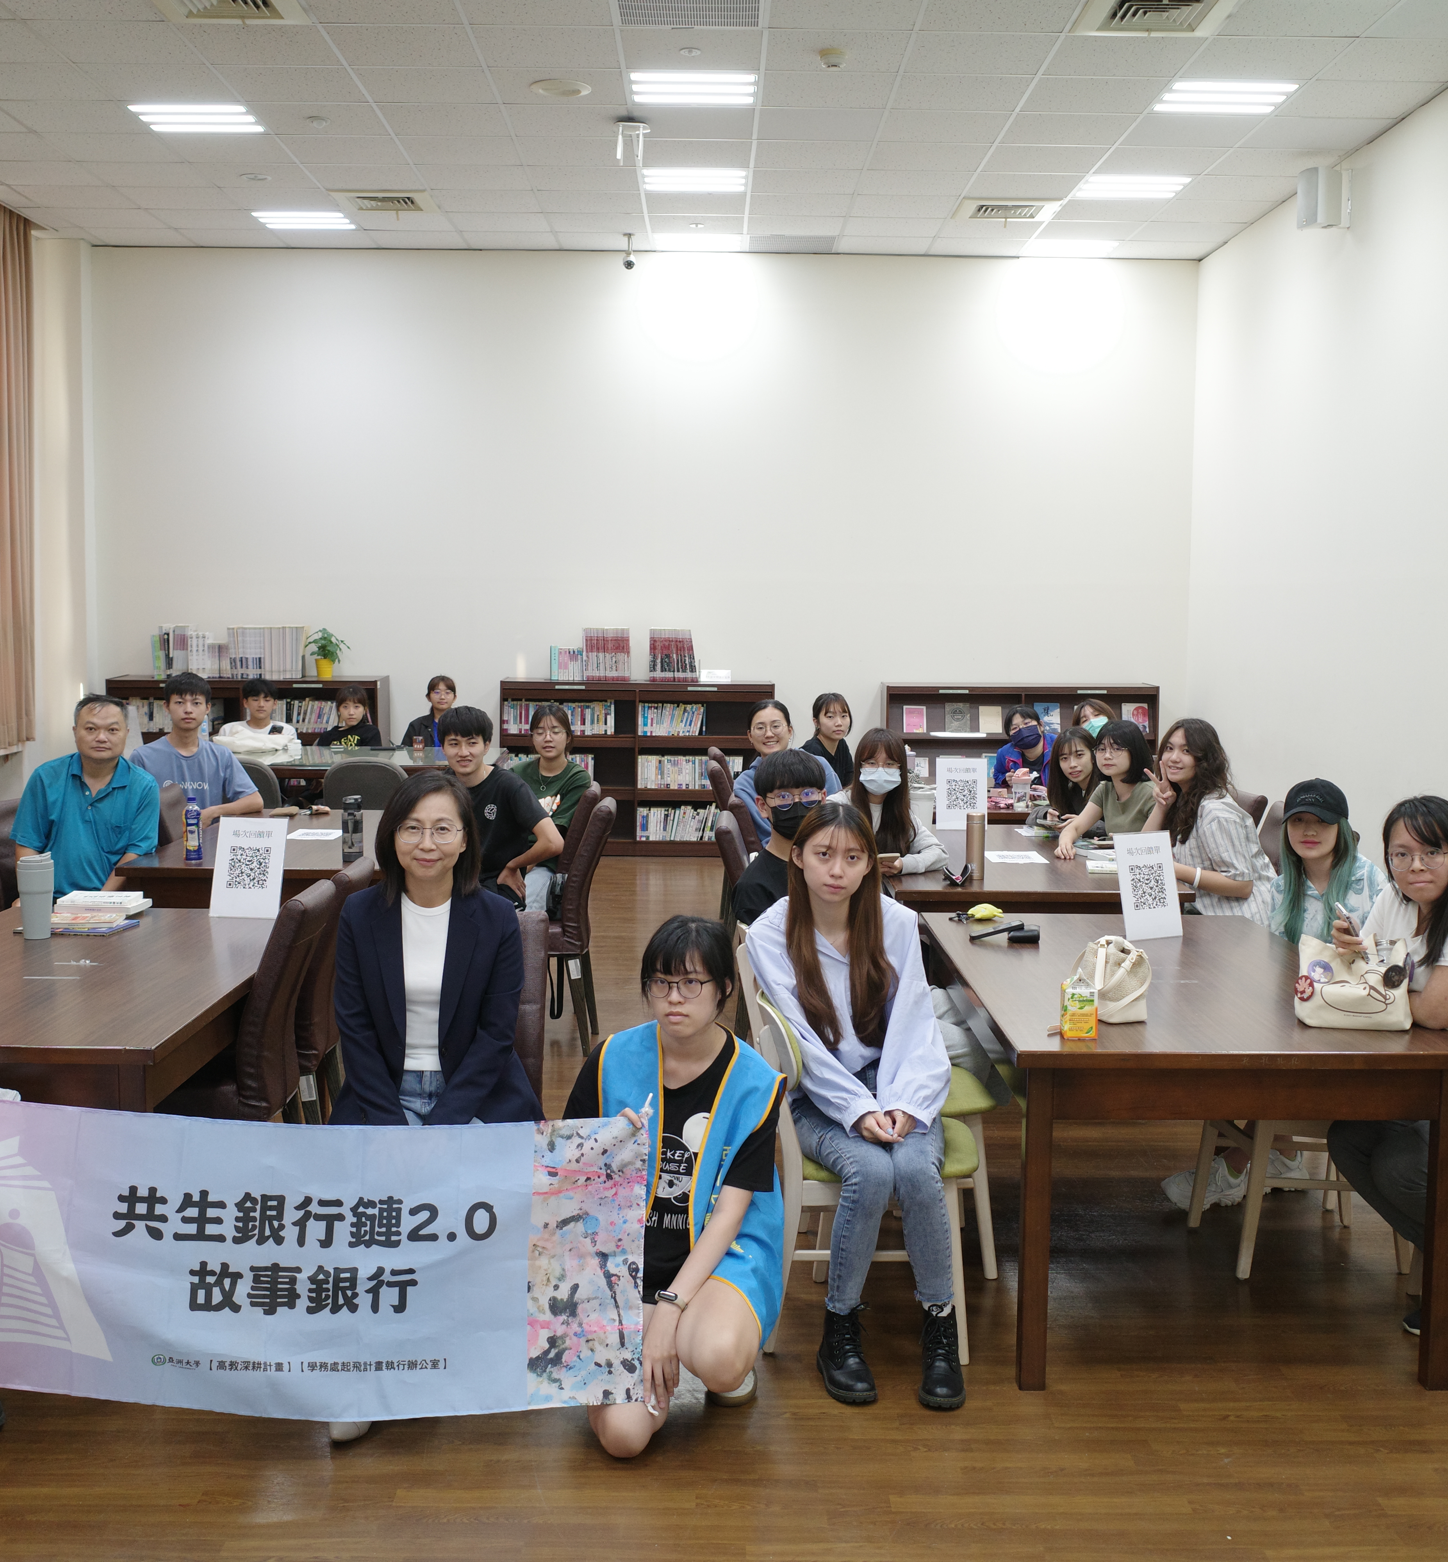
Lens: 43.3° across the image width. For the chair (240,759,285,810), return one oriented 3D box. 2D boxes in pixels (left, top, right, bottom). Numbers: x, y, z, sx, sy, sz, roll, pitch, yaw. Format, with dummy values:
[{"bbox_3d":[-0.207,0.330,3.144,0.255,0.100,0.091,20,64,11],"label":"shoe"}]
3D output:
[{"bbox_3d":[-2.536,0.276,9.770,0.544,0.851,0.574,0,6,-1],"label":"chair"}]

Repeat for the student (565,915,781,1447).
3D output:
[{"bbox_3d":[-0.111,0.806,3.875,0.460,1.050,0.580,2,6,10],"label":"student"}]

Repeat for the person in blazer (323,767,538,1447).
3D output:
[{"bbox_3d":[-0.632,0.651,3.919,0.465,1.307,0.673,0,6,-6],"label":"person in blazer"}]

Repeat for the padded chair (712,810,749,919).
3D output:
[{"bbox_3d":[0.260,0.619,6.261,0.600,0.980,0.450,1,6,0],"label":"padded chair"}]

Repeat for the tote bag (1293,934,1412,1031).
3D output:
[{"bbox_3d":[1.417,0.449,4.110,0.253,0.198,0.124,1,6,5],"label":"tote bag"}]

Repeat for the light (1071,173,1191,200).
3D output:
[{"bbox_3d":[2.296,-3.327,10.173,0.600,0.070,0.600,1,6,-1],"label":"light"}]

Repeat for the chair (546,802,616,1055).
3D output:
[{"bbox_3d":[-0.696,0.523,6.824,0.580,0.950,0.450,1,5,2],"label":"chair"}]

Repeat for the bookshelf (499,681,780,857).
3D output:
[{"bbox_3d":[-0.573,-0.090,12.163,1.802,1.143,0.376,1,6,0],"label":"bookshelf"}]

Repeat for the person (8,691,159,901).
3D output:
[{"bbox_3d":[-2.168,0.377,6.244,0.560,1.320,0.750,-3,6,-32],"label":"person"}]

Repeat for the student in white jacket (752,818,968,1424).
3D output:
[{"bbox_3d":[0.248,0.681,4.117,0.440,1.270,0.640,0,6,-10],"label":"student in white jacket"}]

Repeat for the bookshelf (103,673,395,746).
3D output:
[{"bbox_3d":[-3.161,-0.105,12.186,1.770,1.130,0.430,1,5,-1],"label":"bookshelf"}]

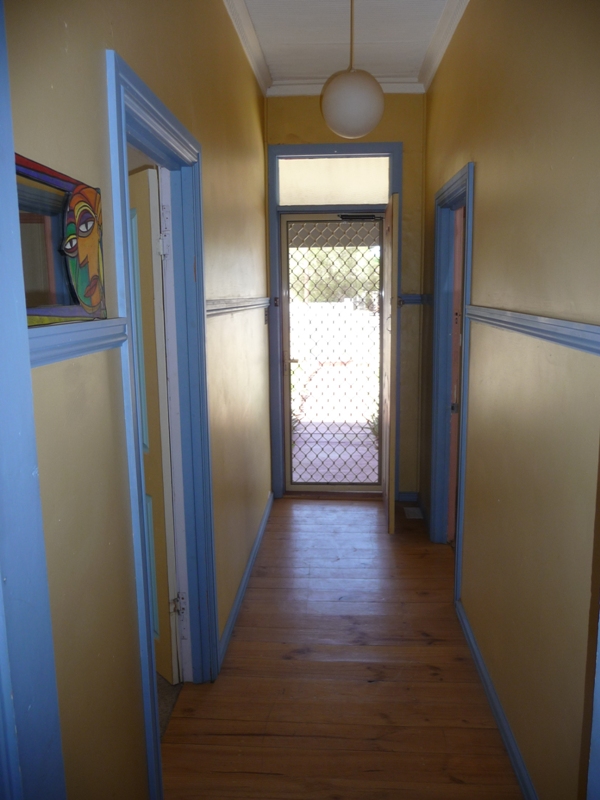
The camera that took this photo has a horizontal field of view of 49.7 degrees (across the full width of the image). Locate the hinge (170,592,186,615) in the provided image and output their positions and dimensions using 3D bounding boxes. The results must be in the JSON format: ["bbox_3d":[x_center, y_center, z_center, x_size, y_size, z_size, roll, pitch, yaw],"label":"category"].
[{"bbox_3d":[-0.483,0.812,2.575,0.064,0.099,0.026,0,10,4],"label":"hinge"}]

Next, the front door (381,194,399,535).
[{"bbox_3d":[0.597,-0.235,4.324,0.040,2.086,0.784,0,10,4],"label":"front door"}]

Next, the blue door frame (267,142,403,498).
[{"bbox_3d":[0.261,-0.525,4.718,0.933,2.537,0.123,0,10,4],"label":"blue door frame"}]

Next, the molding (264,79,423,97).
[{"bbox_3d":[0.311,-2.122,4.385,1.087,0.090,0.070,0,10,4],"label":"molding"}]

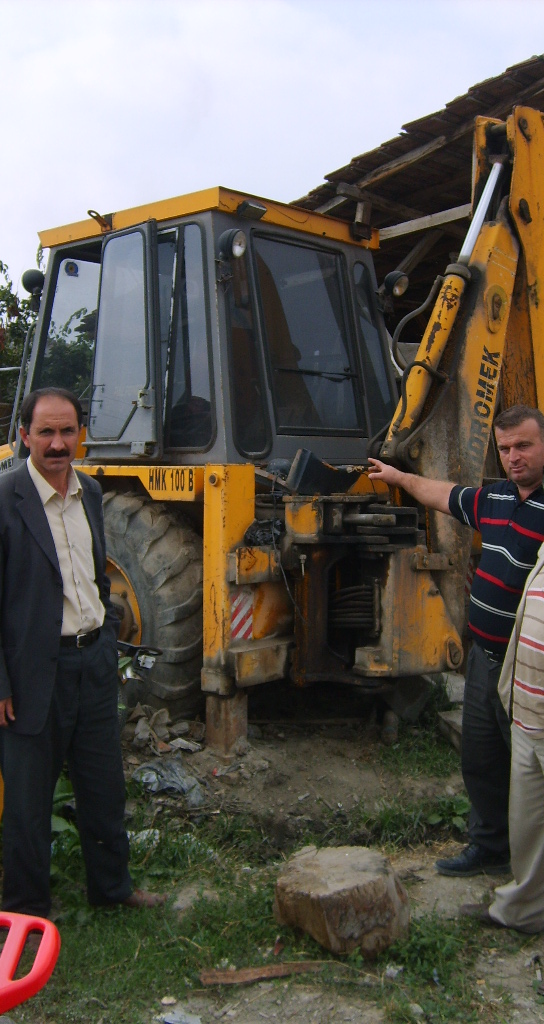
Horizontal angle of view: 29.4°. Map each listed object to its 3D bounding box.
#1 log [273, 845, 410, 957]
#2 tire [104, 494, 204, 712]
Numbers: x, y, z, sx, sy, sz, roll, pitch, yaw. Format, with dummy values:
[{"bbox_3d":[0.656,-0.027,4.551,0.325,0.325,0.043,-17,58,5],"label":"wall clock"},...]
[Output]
[{"bbox_3d":[0.215,1.220,3.270,0.400,0.220,0.370,1,4,12],"label":"log"},{"bbox_3d":[-0.860,0.610,5.880,1.400,1.400,0.430,3,4,43],"label":"tire"}]

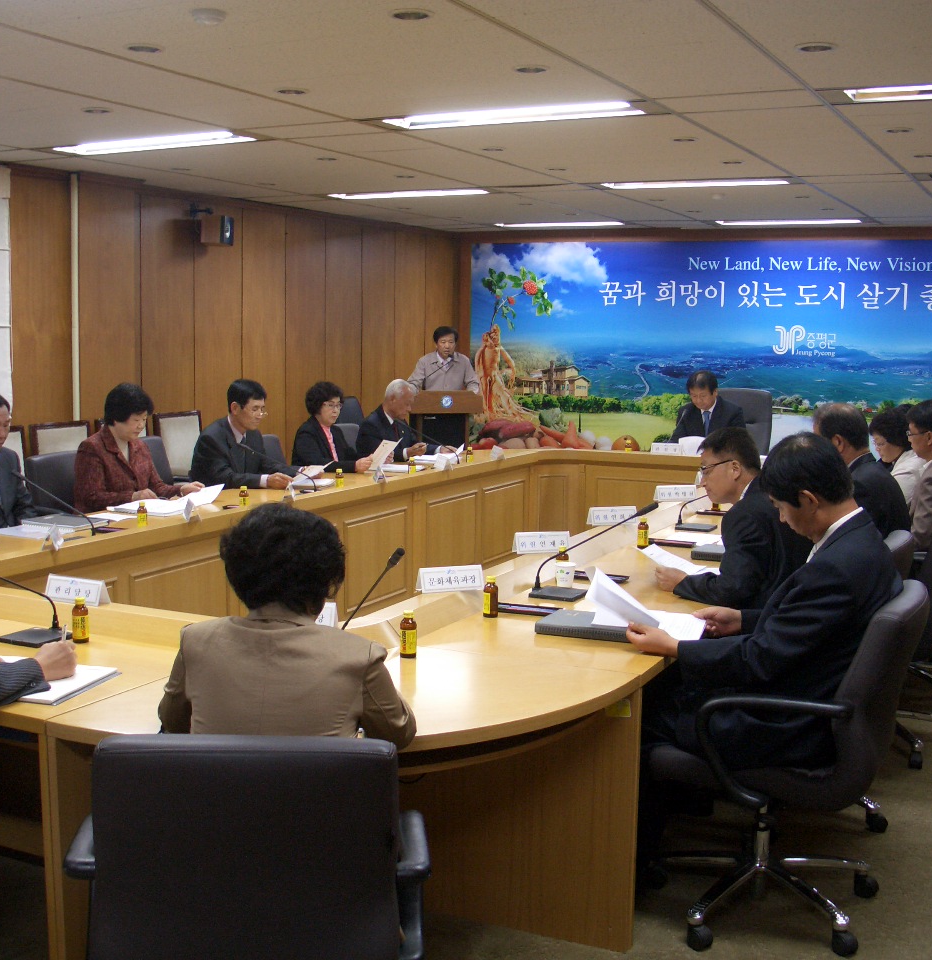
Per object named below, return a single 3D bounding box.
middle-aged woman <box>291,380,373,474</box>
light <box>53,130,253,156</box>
[{"bbox_3d":[-0.738,0.041,7.273,0.760,1.240,0.530,7,10,38],"label":"middle-aged woman"},{"bbox_3d":[-1.690,-1.822,6.598,1.270,0.090,0.300,5,8,27],"label":"light"}]

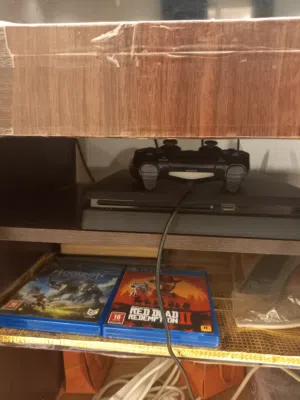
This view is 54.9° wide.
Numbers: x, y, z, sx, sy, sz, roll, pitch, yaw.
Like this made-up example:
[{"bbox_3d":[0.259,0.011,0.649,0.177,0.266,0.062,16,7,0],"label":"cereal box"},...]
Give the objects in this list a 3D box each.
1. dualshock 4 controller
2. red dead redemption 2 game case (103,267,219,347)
[{"bbox_3d":[0.056,-0.047,0.387,0.161,0.055,0.100,2,12,6],"label":"dualshock 4 controller"},{"bbox_3d":[0.021,0.141,0.419,0.135,0.015,0.171,2,12,7],"label":"red dead redemption 2 game case"}]

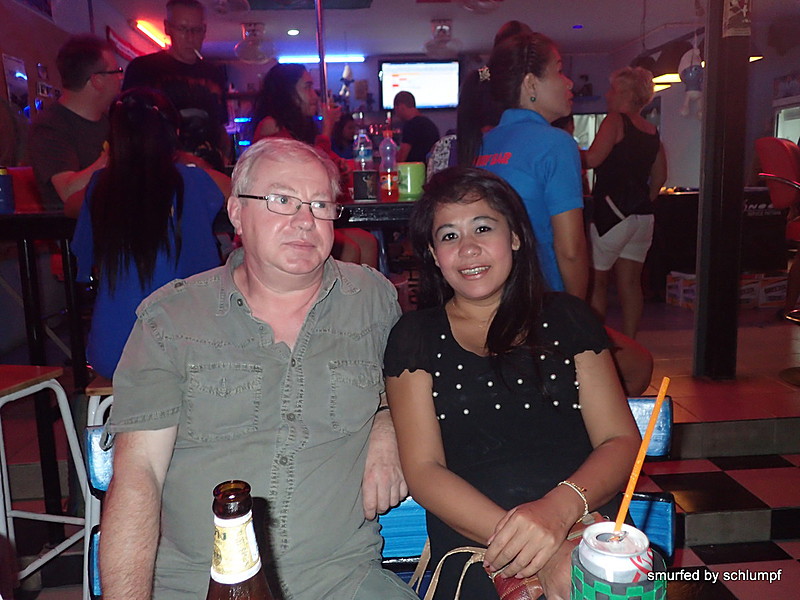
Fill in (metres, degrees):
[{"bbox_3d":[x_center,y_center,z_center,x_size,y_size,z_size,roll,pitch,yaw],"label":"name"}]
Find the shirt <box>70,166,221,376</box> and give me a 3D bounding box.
[{"bbox_3d":[-0.688,-0.081,1.880,0.440,0.602,0.280,-3,10,-4],"label":"shirt"}]

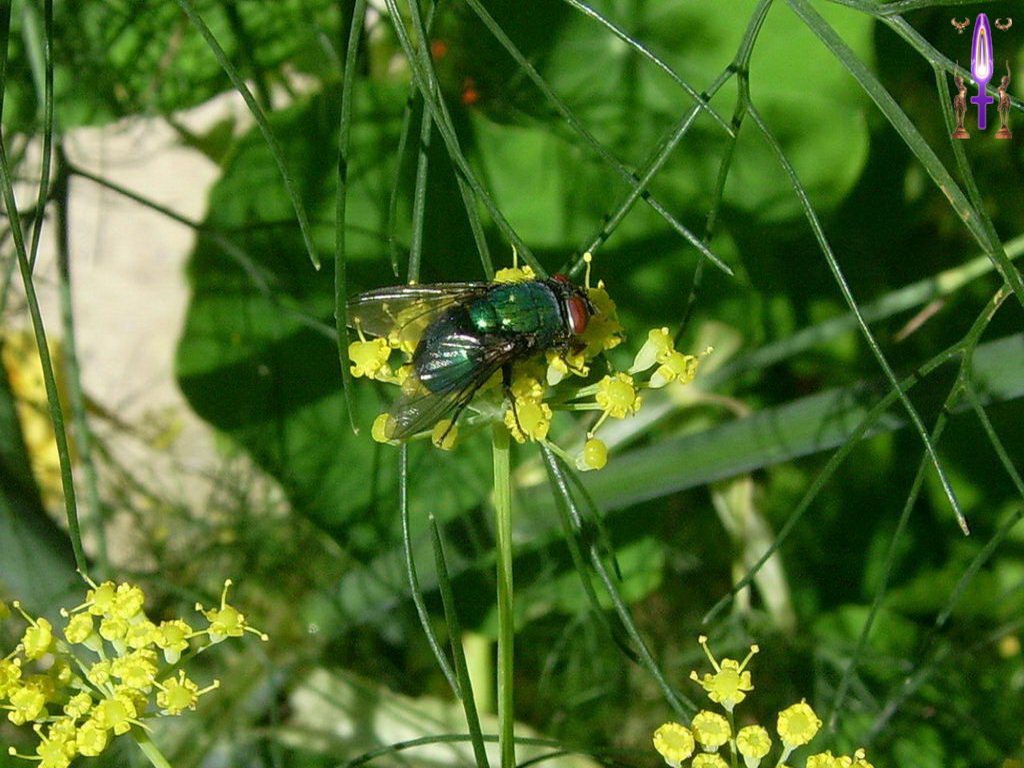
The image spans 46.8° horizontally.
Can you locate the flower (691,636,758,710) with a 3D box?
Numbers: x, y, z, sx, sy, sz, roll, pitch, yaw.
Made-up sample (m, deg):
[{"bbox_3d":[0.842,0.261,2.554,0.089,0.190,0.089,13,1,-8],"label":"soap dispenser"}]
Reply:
[{"bbox_3d":[0.011,0.015,0.060,0.003,0.003,0.003,-2,38,0],"label":"flower"}]

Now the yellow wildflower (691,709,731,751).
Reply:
[{"bbox_3d":[0.010,0.018,0.060,0.002,0.001,0.002,-6,44,0],"label":"yellow wildflower"}]

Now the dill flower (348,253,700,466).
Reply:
[{"bbox_3d":[0.001,-0.002,0.062,0.018,0.006,0.014,0,31,0],"label":"dill flower"}]

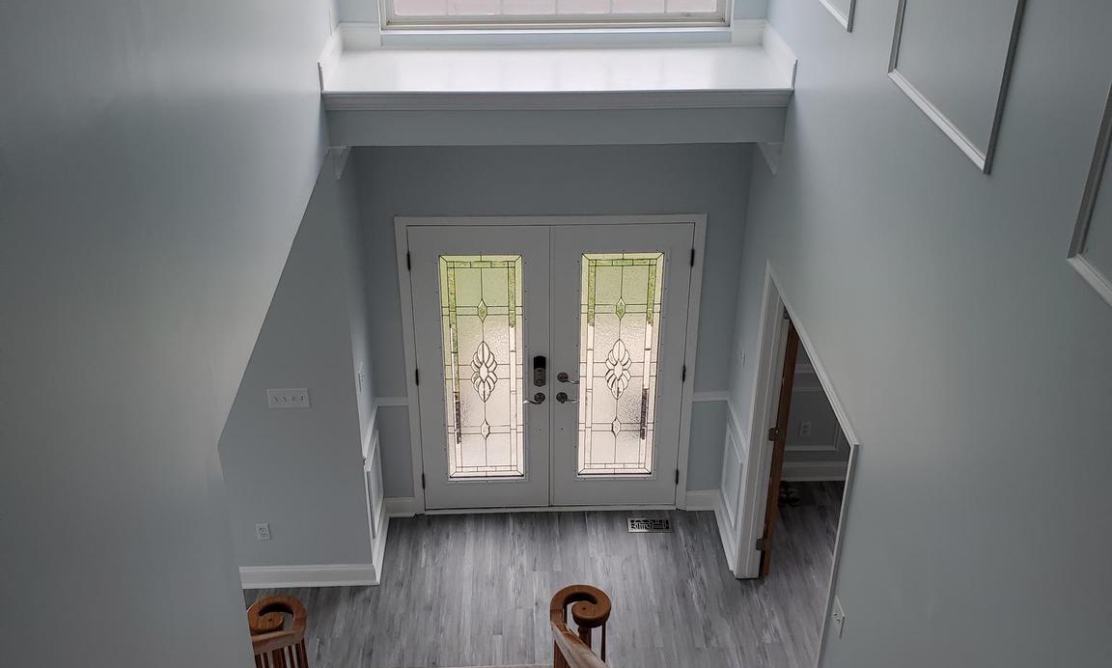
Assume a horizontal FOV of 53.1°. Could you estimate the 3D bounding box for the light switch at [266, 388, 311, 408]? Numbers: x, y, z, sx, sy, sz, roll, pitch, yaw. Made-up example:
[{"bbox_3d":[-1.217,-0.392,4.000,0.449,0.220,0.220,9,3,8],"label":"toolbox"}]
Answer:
[{"bbox_3d":[-1.457,0.353,6.074,0.212,0.115,0.012,-1,28,-2],"label":"light switch"}]

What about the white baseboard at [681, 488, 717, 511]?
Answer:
[{"bbox_3d":[0.966,1.107,7.319,0.212,0.153,0.020,-1,28,-2],"label":"white baseboard"}]

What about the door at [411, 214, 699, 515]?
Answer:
[{"bbox_3d":[-0.026,0.253,6.857,1.650,2.020,0.060,-1,28,-2],"label":"door"}]

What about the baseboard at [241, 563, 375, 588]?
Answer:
[{"bbox_3d":[-1.471,1.447,6.651,0.822,0.153,0.020,-1,28,-2],"label":"baseboard"}]

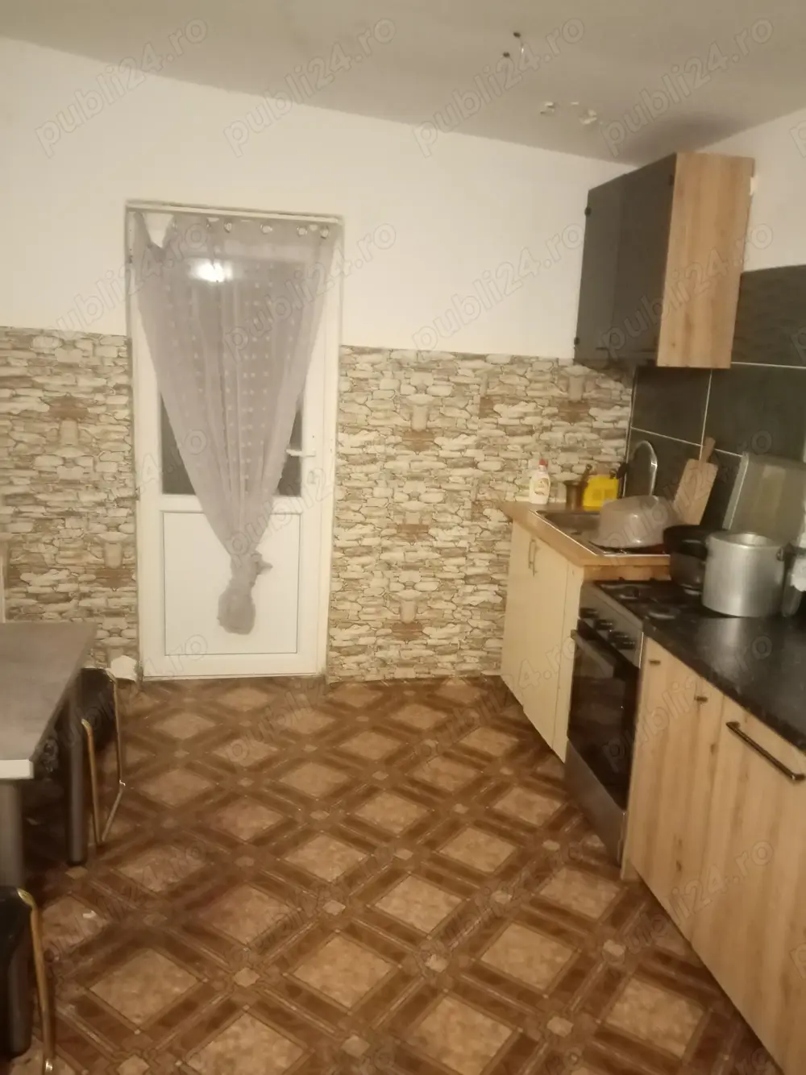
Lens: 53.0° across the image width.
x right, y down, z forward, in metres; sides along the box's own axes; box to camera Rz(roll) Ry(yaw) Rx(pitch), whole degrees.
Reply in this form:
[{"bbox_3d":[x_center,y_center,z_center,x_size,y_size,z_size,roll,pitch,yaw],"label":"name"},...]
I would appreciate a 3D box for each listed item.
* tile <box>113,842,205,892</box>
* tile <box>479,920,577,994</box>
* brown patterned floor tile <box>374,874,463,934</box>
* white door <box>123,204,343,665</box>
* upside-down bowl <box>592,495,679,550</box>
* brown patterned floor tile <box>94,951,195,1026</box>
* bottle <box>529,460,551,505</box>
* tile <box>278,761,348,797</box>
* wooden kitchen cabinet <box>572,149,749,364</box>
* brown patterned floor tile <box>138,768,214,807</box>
[{"bbox_3d":[-0.730,0.997,2.435,0.187,0.010,0.187,11,14,33],"label":"tile"},{"bbox_3d":[0.337,1.129,2.173,0.188,0.010,0.188,11,15,33],"label":"tile"},{"bbox_3d":[0.047,1.037,2.286,0.176,0.010,0.176,11,15,34],"label":"brown patterned floor tile"},{"bbox_3d":[-0.760,-0.366,3.700,0.880,2.120,0.090,0,12,-12],"label":"white door"},{"bbox_3d":[0.902,-0.068,3.115,0.335,0.147,0.335,2,12,0],"label":"upside-down bowl"},{"bbox_3d":[-0.640,1.111,2.002,0.187,0.010,0.187,11,14,34],"label":"brown patterned floor tile"},{"bbox_3d":[0.668,-0.272,3.907,0.097,0.220,0.060,2,12,-3],"label":"bottle"},{"bbox_3d":[-0.333,0.908,3.027,0.187,0.010,0.187,11,14,34],"label":"tile"},{"bbox_3d":[1.007,-1.056,3.228,0.291,0.712,0.773,0,12,-9],"label":"wooden kitchen cabinet"},{"bbox_3d":[-0.823,0.907,2.929,0.187,0.010,0.187,11,14,34],"label":"brown patterned floor tile"}]

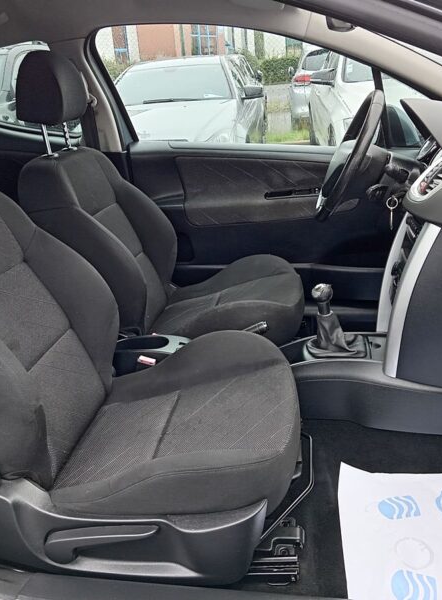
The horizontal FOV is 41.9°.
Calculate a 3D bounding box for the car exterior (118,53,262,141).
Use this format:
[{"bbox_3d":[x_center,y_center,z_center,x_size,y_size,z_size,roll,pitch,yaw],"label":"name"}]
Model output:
[{"bbox_3d":[-0.501,-2.152,7.157,1.800,1.470,4.500,-1,21,7],"label":"car exterior"}]

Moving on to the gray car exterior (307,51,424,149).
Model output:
[{"bbox_3d":[2.015,-2.174,6.650,1.800,1.570,4.300,-2,21,5],"label":"gray car exterior"}]

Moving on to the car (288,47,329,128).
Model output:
[{"bbox_3d":[2.498,-4.599,12.903,1.840,1.640,4.400,-1,21,8],"label":"car"}]

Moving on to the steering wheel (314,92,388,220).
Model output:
[{"bbox_3d":[0.384,-0.413,1.690,0.110,0.380,0.380,20,22,0],"label":"steering wheel"}]

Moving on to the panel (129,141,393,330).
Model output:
[{"bbox_3d":[0.224,-0.258,2.151,1.050,0.680,0.140,-1,21,8],"label":"panel"}]

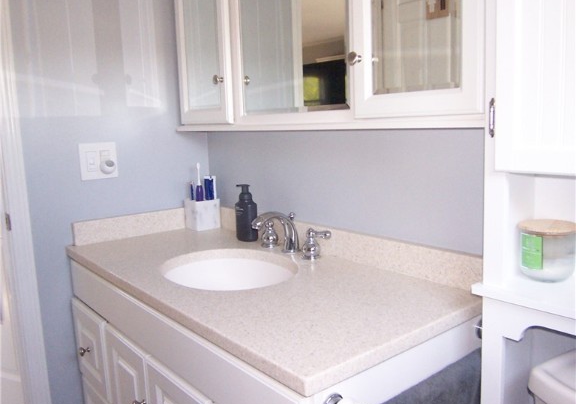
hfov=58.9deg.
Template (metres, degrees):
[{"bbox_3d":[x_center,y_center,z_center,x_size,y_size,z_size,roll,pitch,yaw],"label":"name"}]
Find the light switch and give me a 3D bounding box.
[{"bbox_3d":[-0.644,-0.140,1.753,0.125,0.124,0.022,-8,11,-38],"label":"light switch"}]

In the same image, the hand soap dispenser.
[{"bbox_3d":[-0.141,0.037,1.733,0.074,0.191,0.072,-2,8,0],"label":"hand soap dispenser"}]

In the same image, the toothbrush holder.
[{"bbox_3d":[-0.331,0.044,1.985,0.099,0.114,0.099,-8,11,-38],"label":"toothbrush holder"}]

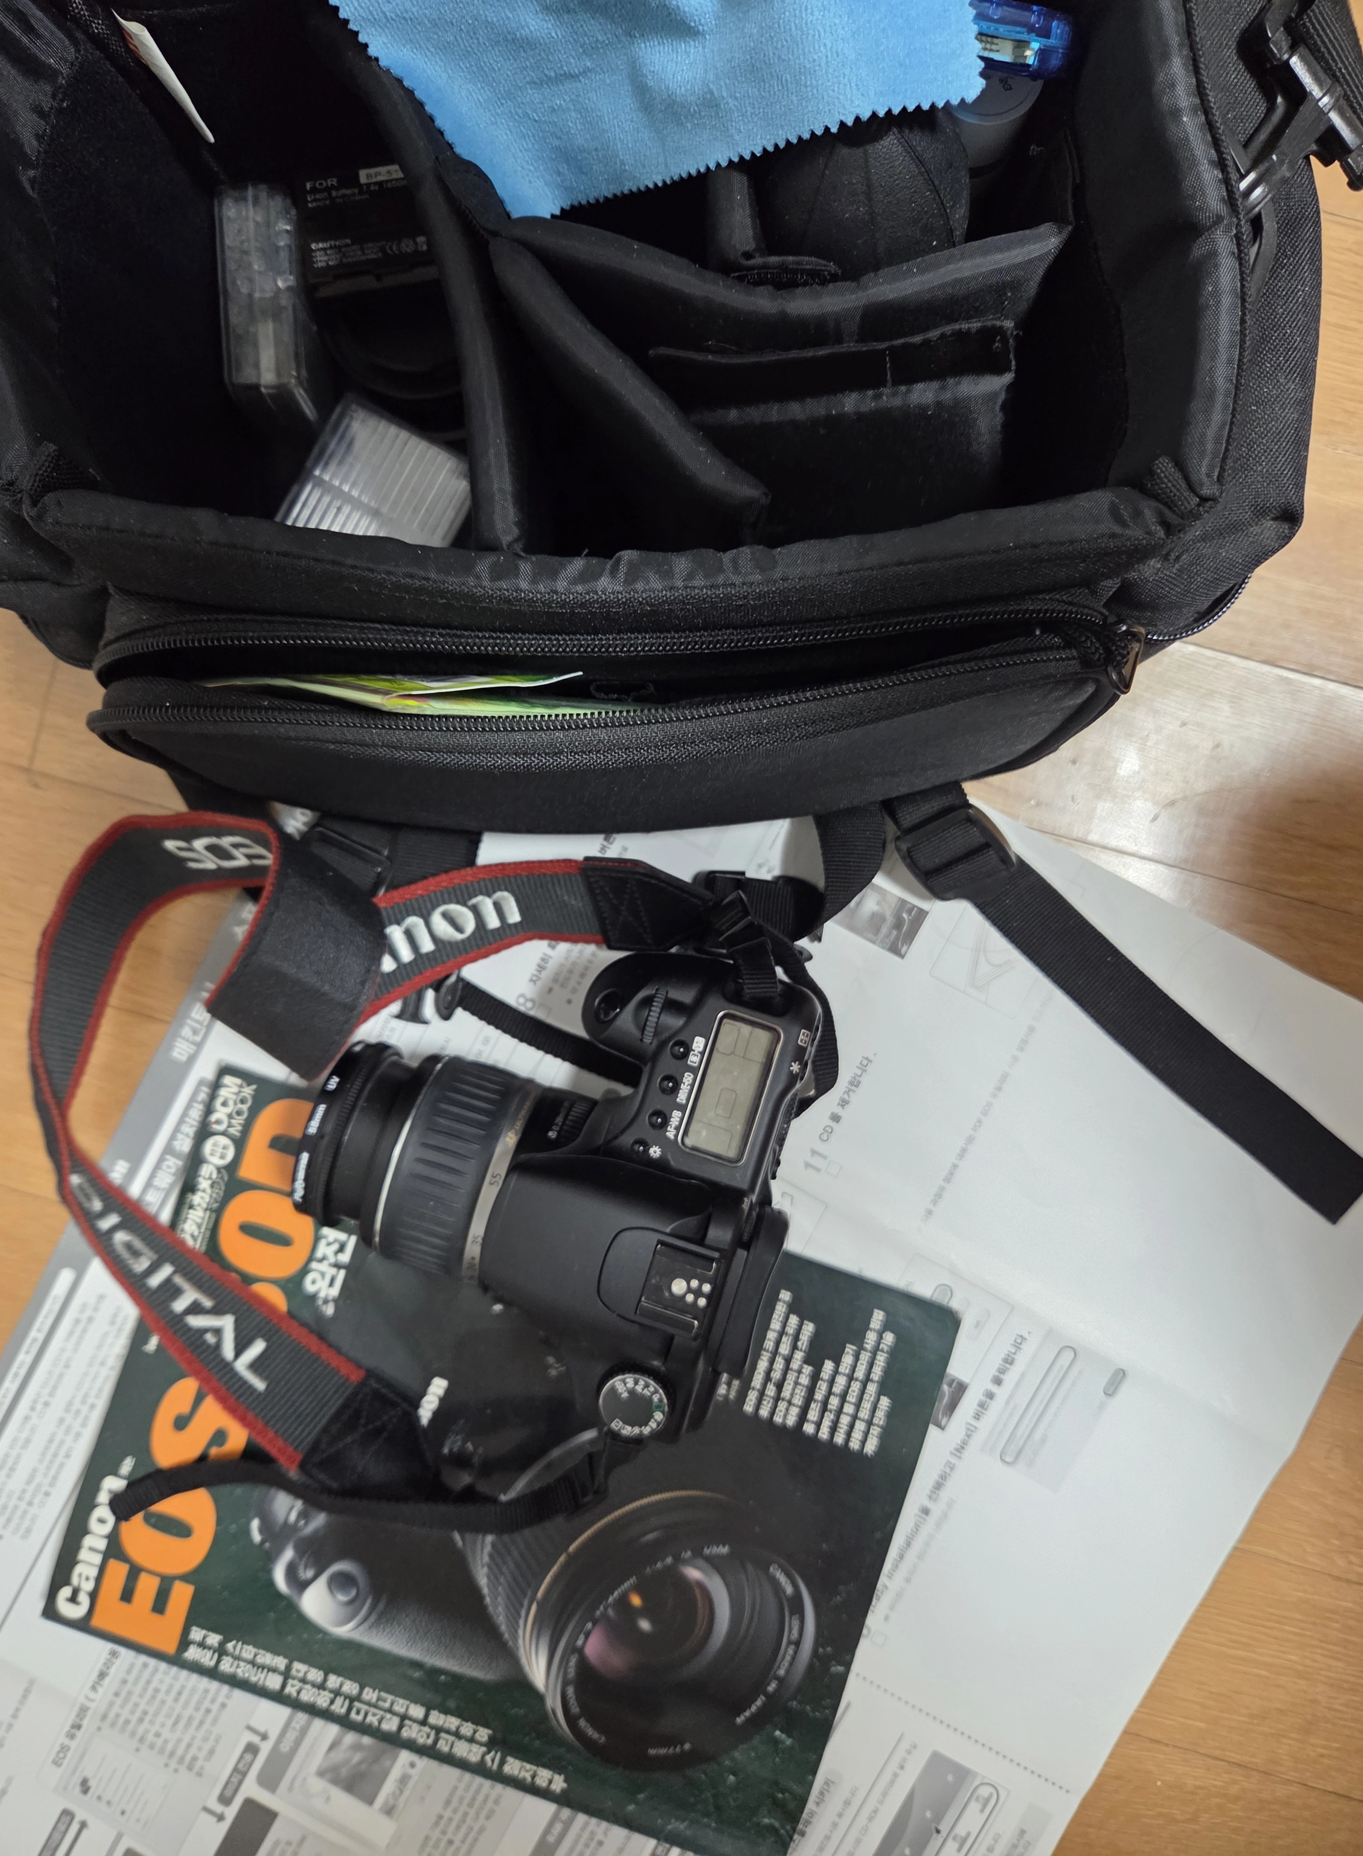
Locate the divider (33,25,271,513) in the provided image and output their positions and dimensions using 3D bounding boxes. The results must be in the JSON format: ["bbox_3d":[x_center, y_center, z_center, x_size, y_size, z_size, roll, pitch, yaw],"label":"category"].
[{"bbox_3d":[-0.127,-0.144,0.341,0.018,0.140,0.115,0,92,3],"label":"divider"}]

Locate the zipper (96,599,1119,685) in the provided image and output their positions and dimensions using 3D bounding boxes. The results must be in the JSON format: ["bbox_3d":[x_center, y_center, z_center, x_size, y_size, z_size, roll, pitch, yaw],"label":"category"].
[{"bbox_3d":[-0.017,-0.064,0.278,0.228,0.018,0.020,-2,92,3],"label":"zipper"}]

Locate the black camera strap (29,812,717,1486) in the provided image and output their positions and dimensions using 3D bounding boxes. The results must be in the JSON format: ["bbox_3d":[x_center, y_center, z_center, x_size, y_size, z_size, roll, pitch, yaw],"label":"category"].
[{"bbox_3d":[-0.101,0.082,0.408,0.225,0.075,0.235,0,92,3],"label":"black camera strap"}]

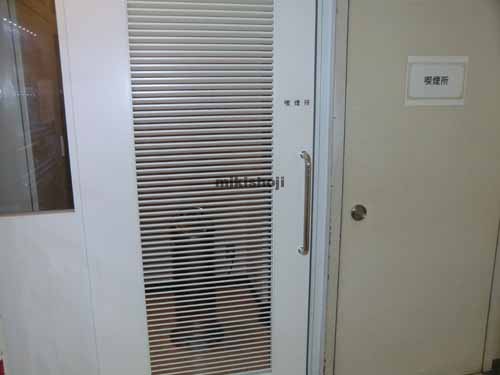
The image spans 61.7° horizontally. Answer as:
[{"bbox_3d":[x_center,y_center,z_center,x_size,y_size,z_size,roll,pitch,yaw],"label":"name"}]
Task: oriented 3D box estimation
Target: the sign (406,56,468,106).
[{"bbox_3d":[0.833,-0.469,1.854,0.302,0.212,0.012,-3,12,-12],"label":"sign"}]

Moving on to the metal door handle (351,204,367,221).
[{"bbox_3d":[0.490,0.114,1.883,0.066,0.066,0.054,-3,12,-12],"label":"metal door handle"}]

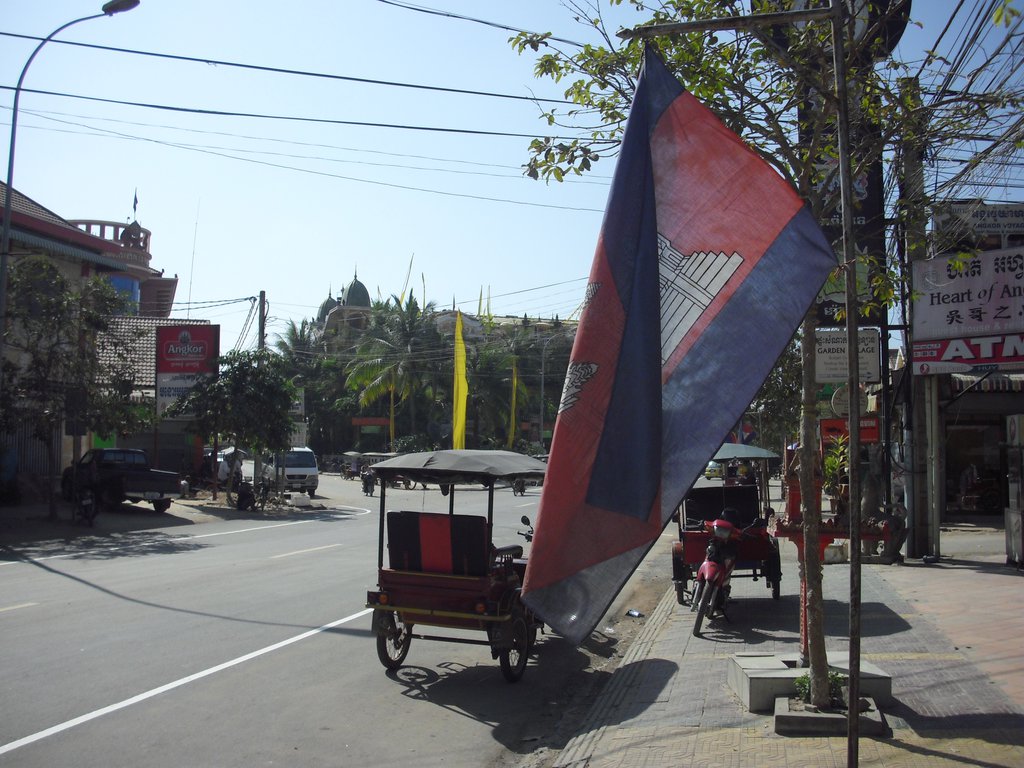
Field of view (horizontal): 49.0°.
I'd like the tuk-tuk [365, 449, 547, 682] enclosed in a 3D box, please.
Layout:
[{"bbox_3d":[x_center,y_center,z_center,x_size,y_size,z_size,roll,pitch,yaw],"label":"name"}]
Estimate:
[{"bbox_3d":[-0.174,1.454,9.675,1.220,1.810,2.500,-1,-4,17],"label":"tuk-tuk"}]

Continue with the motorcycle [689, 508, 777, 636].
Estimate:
[{"bbox_3d":[2.065,1.806,10.804,0.740,1.070,1.870,-1,-4,15],"label":"motorcycle"}]

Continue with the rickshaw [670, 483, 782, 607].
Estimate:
[{"bbox_3d":[2.345,1.600,12.522,1.200,1.680,1.800,0,-4,6],"label":"rickshaw"}]

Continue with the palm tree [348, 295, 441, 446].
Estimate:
[{"bbox_3d":[-9.276,-0.338,88.215,7.359,13.845,7.359,0,-4,0],"label":"palm tree"}]

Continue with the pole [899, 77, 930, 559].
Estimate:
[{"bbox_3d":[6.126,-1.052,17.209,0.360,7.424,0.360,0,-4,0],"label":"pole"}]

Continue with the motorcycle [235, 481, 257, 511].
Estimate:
[{"bbox_3d":[-8.230,3.379,34.651,0.700,1.020,1.800,1,-4,-10],"label":"motorcycle"}]

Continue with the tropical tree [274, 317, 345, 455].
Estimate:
[{"bbox_3d":[-15.134,0.565,84.145,5.231,11.397,5.231,0,-4,0],"label":"tropical tree"}]

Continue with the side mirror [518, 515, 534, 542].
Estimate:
[{"bbox_3d":[0.142,1.414,11.000,0.150,0.230,0.100,-1,-4,15],"label":"side mirror"}]

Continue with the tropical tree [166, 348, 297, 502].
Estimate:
[{"bbox_3d":[-9.303,1.342,36.991,4.279,5.099,4.065,0,-4,0],"label":"tropical tree"}]

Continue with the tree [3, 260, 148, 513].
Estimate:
[{"bbox_3d":[-11.676,0.018,30.063,4.377,6.994,4.158,0,-4,0],"label":"tree"}]

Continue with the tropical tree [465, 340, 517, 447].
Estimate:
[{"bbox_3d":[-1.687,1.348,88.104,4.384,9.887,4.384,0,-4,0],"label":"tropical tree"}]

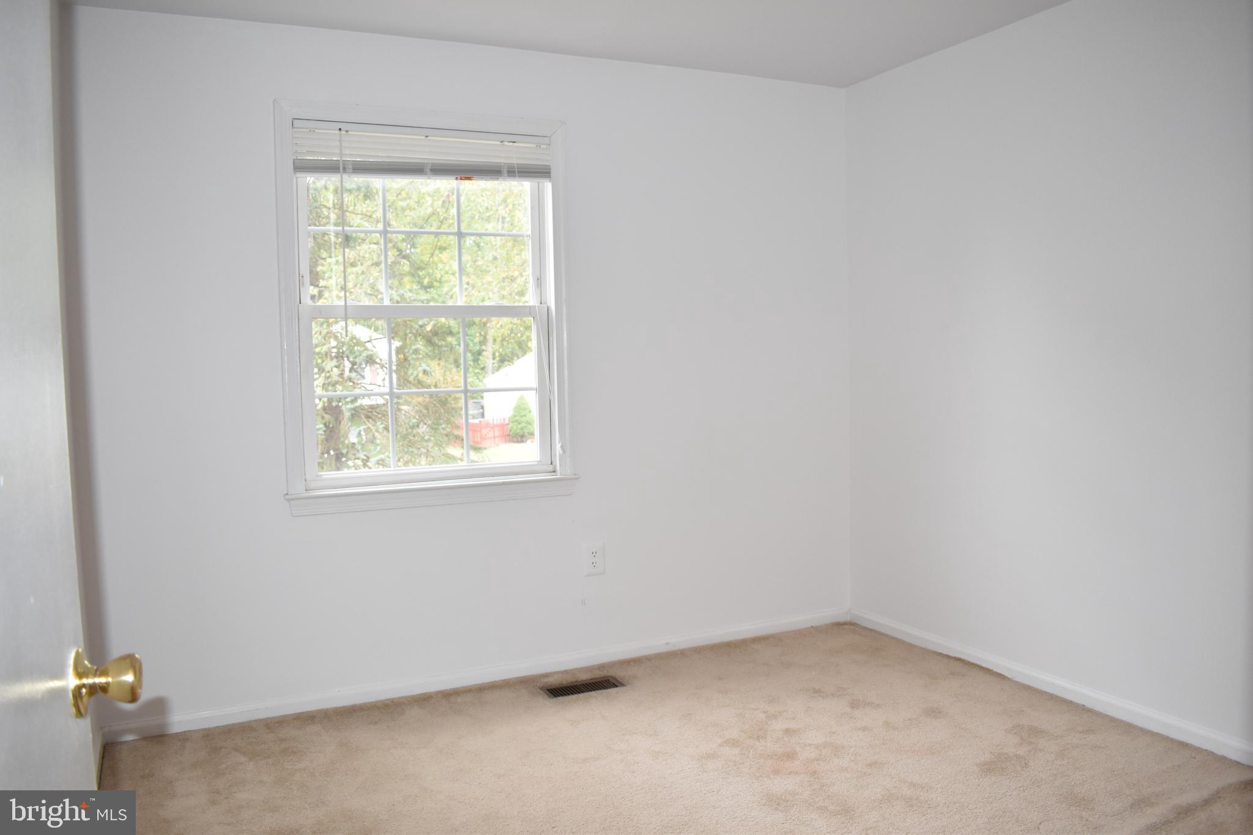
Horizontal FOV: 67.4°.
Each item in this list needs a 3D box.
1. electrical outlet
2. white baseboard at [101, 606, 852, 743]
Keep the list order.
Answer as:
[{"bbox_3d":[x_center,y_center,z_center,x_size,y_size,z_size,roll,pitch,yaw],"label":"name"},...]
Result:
[{"bbox_3d":[-0.126,0.561,3.730,0.088,0.131,0.012,-3,4,-25],"label":"electrical outlet"},{"bbox_3d":[-0.341,0.970,3.650,3.040,0.065,0.016,-3,4,-25],"label":"white baseboard"}]

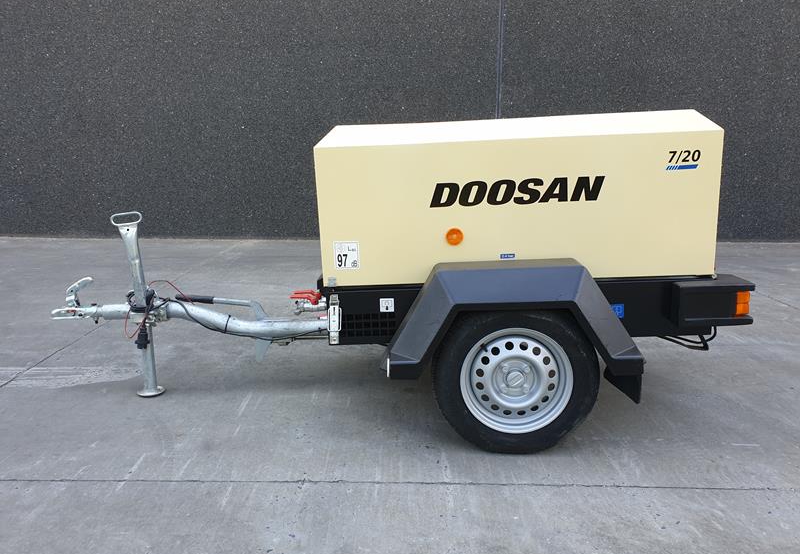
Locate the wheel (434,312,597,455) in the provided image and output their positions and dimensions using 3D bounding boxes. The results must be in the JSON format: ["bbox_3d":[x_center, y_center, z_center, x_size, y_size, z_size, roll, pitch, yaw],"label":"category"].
[{"bbox_3d":[0.381,0.324,2.001,0.546,0.536,0.160,1,13,3],"label":"wheel"}]

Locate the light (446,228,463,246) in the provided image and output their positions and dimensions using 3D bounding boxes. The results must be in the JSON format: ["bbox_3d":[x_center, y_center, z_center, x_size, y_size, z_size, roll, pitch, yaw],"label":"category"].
[{"bbox_3d":[0.186,-0.137,2.045,0.061,0.061,0.016,-2,12,3],"label":"light"}]

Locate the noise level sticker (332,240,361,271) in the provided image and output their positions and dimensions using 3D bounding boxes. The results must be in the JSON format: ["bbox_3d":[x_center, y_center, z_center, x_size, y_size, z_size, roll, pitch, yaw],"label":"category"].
[{"bbox_3d":[-0.183,-0.073,2.084,0.085,0.100,0.004,-2,12,3],"label":"noise level sticker"}]

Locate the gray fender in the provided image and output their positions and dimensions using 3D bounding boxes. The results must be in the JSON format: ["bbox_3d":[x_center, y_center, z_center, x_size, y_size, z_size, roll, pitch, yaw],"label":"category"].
[{"bbox_3d":[0.362,0.137,1.988,0.810,0.350,0.240,-2,12,3],"label":"gray fender"}]

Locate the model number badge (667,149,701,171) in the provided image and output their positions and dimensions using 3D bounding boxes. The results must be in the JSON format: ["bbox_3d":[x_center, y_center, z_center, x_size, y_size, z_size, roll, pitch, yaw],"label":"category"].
[{"bbox_3d":[0.930,-0.383,1.969,0.108,0.066,0.004,-2,12,3],"label":"model number badge"}]

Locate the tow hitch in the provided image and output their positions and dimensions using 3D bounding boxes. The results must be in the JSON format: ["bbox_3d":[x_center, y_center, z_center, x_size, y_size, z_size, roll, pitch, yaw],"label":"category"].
[{"bbox_3d":[-0.870,0.105,2.468,1.227,0.766,0.220,-2,12,3],"label":"tow hitch"}]

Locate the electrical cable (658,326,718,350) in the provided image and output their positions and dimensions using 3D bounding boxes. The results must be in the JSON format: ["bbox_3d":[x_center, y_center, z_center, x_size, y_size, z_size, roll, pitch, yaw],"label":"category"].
[{"bbox_3d":[0.999,0.214,2.091,0.195,0.085,0.090,-2,12,3],"label":"electrical cable"}]

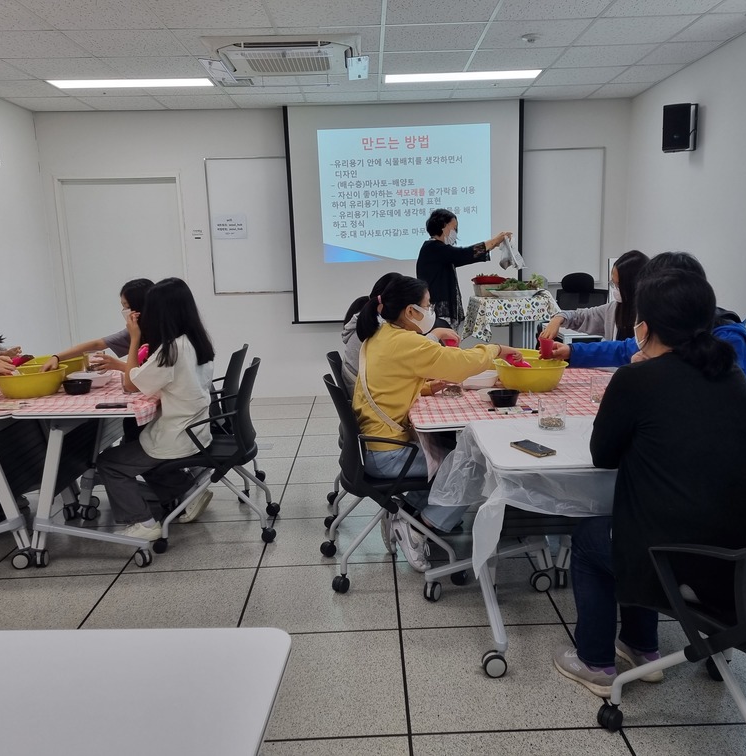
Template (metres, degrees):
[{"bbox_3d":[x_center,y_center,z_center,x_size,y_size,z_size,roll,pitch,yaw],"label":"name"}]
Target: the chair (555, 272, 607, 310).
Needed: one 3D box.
[{"bbox_3d":[1.769,-0.316,6.405,0.640,1.120,0.640,1,10,17],"label":"chair"}]

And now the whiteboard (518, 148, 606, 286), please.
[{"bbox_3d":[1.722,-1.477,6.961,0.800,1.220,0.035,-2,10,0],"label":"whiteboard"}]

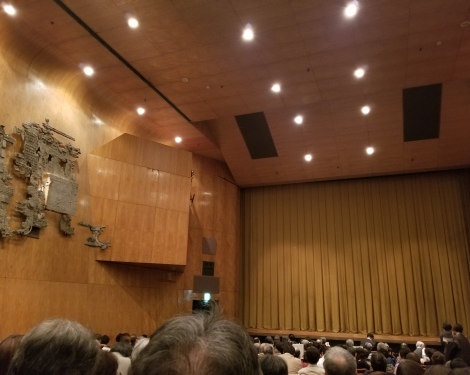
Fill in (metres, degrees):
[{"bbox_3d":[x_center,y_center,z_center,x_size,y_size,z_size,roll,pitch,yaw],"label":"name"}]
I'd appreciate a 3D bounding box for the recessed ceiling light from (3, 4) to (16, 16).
[{"bbox_3d":[-5.792,-4.576,9.653,0.250,0.130,0.250,-5,-14,20],"label":"recessed ceiling light"}]

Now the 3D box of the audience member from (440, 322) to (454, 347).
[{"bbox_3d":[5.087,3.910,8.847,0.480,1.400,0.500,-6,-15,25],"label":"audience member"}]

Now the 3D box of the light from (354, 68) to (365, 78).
[{"bbox_3d":[3.929,-3.627,11.857,0.250,0.130,0.250,-5,-14,20],"label":"light"}]

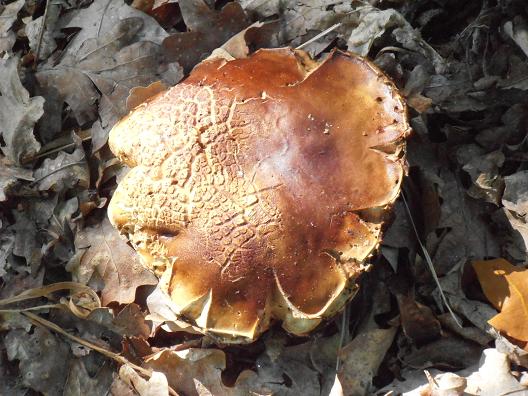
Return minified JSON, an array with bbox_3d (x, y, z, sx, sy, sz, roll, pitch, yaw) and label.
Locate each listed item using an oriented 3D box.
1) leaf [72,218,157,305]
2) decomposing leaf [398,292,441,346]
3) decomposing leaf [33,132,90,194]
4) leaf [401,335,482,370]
[{"bbox_3d":[-0.080,0.035,1.979,0.045,0.014,0.049,-14,66,-8],"label":"leaf"},{"bbox_3d":[0.084,0.065,1.967,0.024,0.015,0.029,-4,65,-3],"label":"decomposing leaf"},{"bbox_3d":[-0.111,-0.018,2.004,0.034,0.013,0.026,-22,67,-11],"label":"decomposing leaf"},{"bbox_3d":[0.095,0.083,1.962,0.044,0.014,0.021,-6,65,-4],"label":"leaf"}]

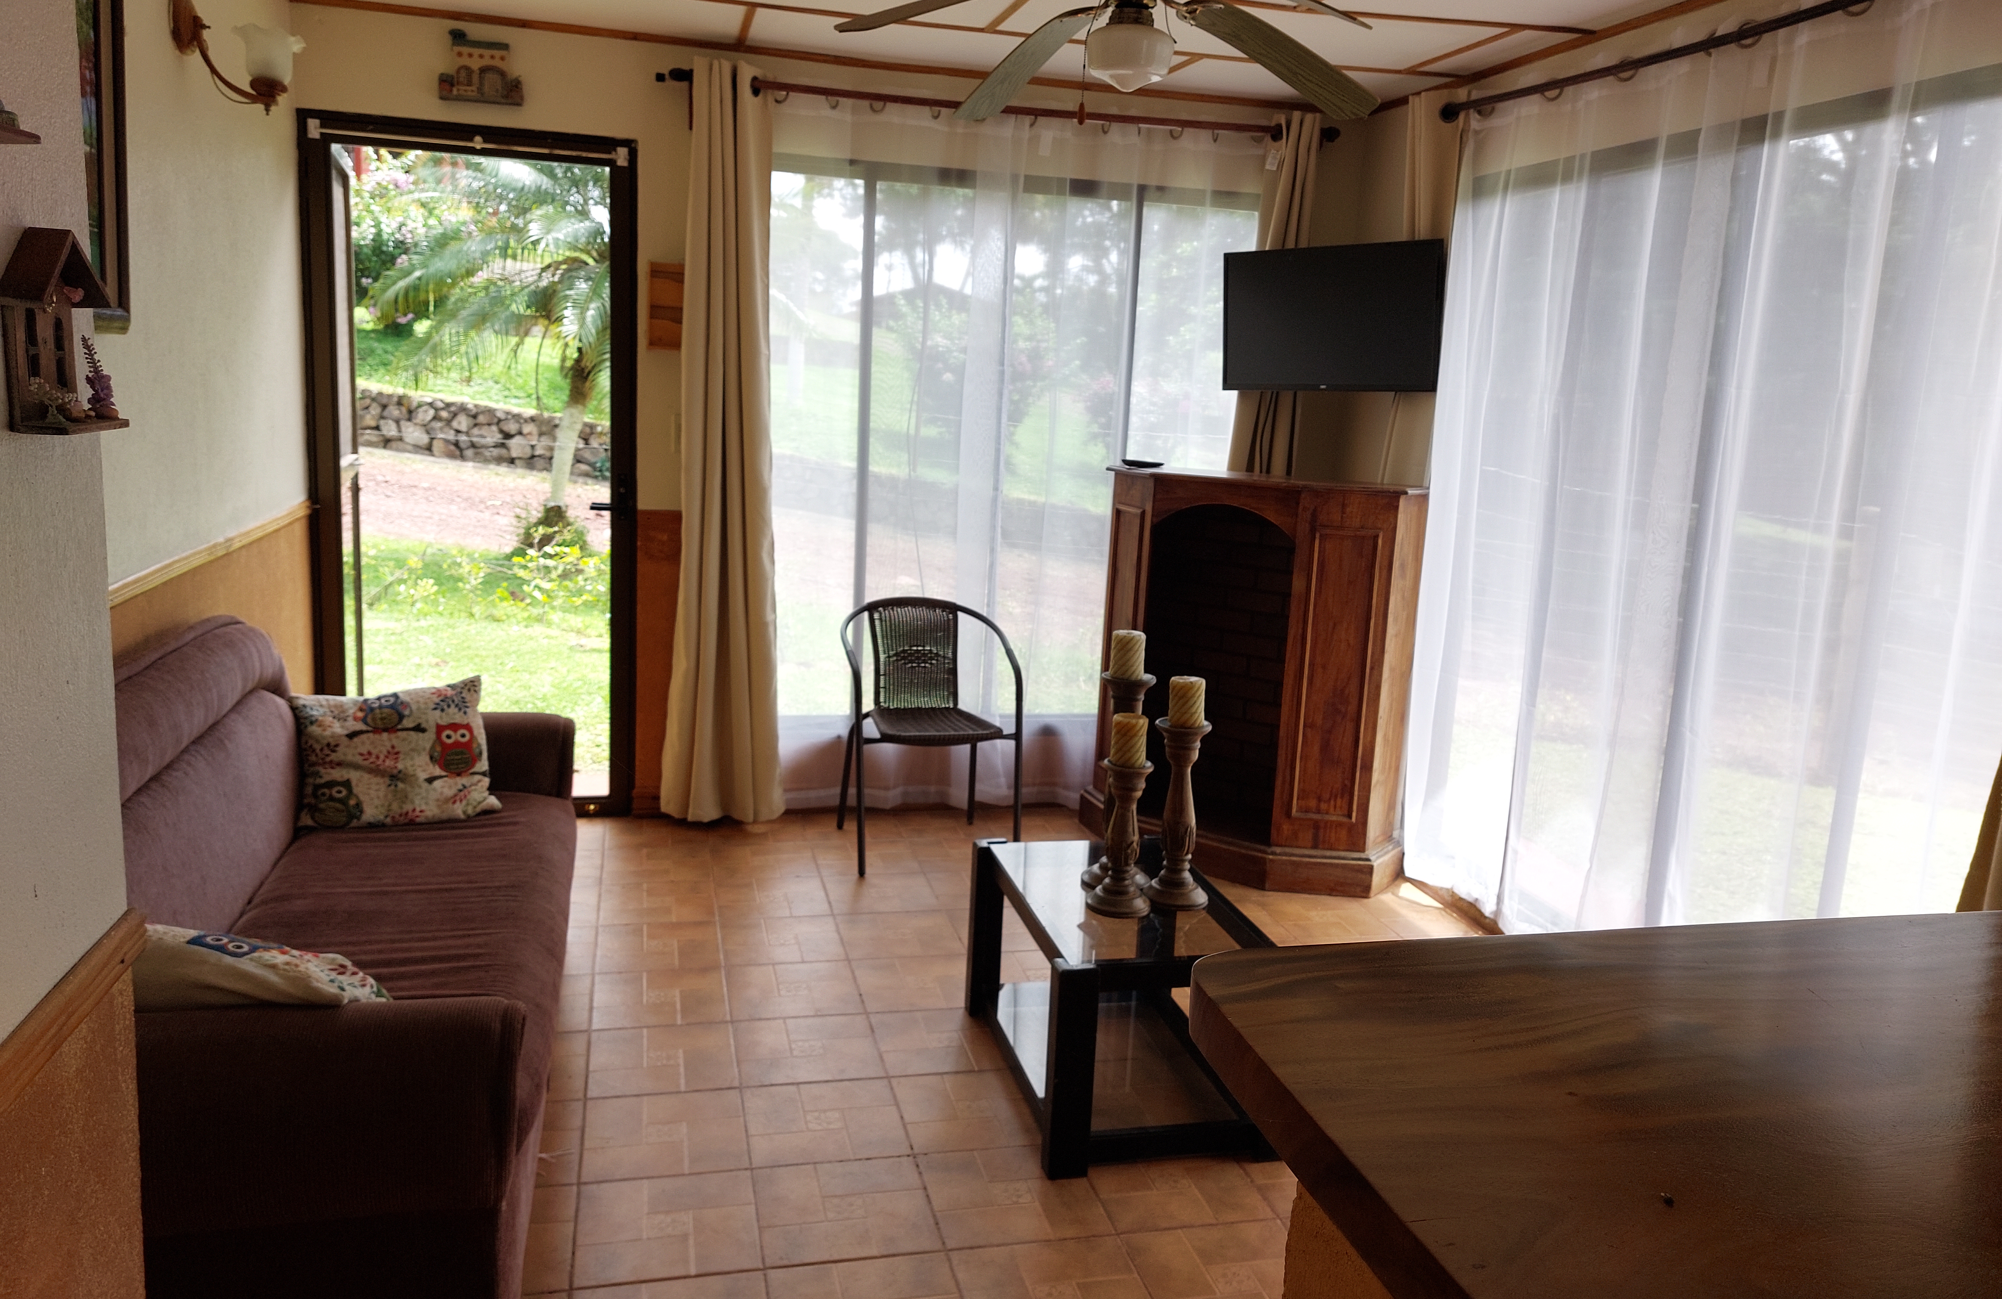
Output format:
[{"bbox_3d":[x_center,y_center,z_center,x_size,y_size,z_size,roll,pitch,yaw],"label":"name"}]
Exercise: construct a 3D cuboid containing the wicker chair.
[{"bbox_3d":[-0.233,0.253,4.292,0.568,0.761,0.528,0,11,-17],"label":"wicker chair"}]

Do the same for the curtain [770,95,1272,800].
[{"bbox_3d":[0.025,-0.568,4.561,1.706,2.256,0.106,0,11,-14],"label":"curtain"}]

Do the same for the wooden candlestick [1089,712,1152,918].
[{"bbox_3d":[0.248,0.326,2.764,0.129,0.390,0.129,0,11,-14],"label":"wooden candlestick"}]

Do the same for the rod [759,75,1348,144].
[{"bbox_3d":[0.096,-1.697,4.349,2.087,0.057,0.060,0,11,-14],"label":"rod"}]

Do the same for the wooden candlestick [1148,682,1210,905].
[{"bbox_3d":[0.373,0.289,2.816,0.132,0.458,0.132,0,11,-14],"label":"wooden candlestick"}]

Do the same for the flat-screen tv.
[{"bbox_3d":[1.019,-1.017,4.283,0.730,0.430,0.070,10,17,40],"label":"flat-screen tv"}]

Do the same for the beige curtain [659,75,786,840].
[{"bbox_3d":[-0.844,-0.589,4.318,0.396,2.325,0.151,0,11,-14],"label":"beige curtain"}]

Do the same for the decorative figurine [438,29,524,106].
[{"bbox_3d":[-1.502,-1.677,4.000,0.233,0.208,0.060,0,11,-14],"label":"decorative figurine"}]

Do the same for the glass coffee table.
[{"bbox_3d":[0.246,0.713,2.933,0.480,0.412,0.727,0,11,-14],"label":"glass coffee table"}]

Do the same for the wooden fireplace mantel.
[{"bbox_3d":[0.748,0.068,4.392,1.040,1.213,0.435,10,13,35],"label":"wooden fireplace mantel"}]

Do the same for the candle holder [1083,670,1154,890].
[{"bbox_3d":[0.259,0.280,2.914,0.147,0.459,0.147,0,11,-14],"label":"candle holder"}]

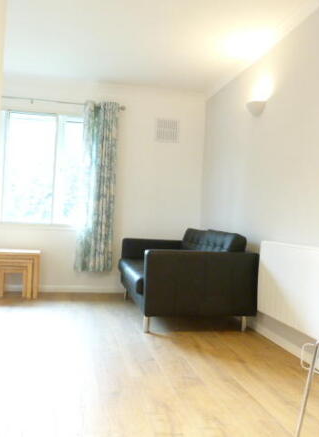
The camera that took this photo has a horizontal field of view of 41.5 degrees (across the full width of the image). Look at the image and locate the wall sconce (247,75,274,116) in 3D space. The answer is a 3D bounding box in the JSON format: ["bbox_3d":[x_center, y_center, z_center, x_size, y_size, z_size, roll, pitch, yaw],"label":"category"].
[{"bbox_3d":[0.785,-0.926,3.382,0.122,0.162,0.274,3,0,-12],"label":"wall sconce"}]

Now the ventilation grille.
[{"bbox_3d":[0.093,-1.017,4.881,0.275,0.268,0.025,3,0,-12],"label":"ventilation grille"}]

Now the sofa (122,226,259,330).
[{"bbox_3d":[0.173,0.486,3.889,0.932,0.778,1.436,3,0,-12],"label":"sofa"}]

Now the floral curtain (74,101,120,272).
[{"bbox_3d":[-0.689,-0.350,4.638,0.406,1.864,0.111,3,0,-12],"label":"floral curtain"}]

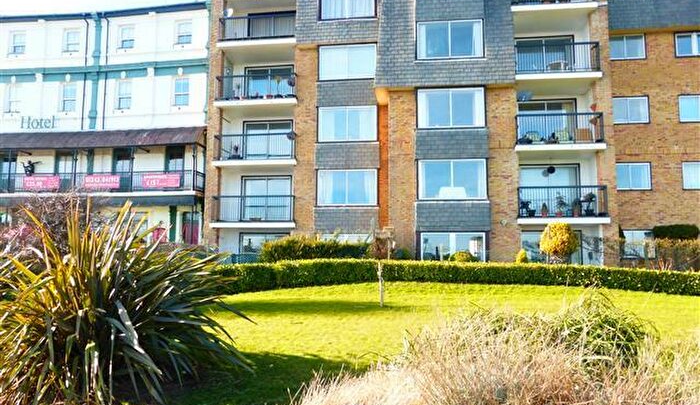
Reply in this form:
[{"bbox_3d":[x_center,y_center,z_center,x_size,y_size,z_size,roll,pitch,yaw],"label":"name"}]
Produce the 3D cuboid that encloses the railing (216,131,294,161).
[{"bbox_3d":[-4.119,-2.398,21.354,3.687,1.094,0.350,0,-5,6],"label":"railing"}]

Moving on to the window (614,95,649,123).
[{"bbox_3d":[11.000,-3.599,19.033,1.308,1.092,0.121,0,-6,6],"label":"window"}]

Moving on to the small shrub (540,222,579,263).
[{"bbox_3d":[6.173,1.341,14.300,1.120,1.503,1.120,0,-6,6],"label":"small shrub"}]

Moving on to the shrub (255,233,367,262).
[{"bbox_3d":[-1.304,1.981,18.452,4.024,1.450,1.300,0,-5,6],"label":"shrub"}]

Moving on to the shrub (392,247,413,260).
[{"bbox_3d":[1.623,1.762,15.000,0.680,0.804,0.646,0,-6,6],"label":"shrub"}]

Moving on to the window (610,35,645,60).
[{"bbox_3d":[11.394,-6.386,19.939,1.509,1.119,0.120,0,-5,6],"label":"window"}]

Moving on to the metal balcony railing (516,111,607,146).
[{"bbox_3d":[7.554,-2.608,17.656,3.012,1.116,0.505,0,-6,6],"label":"metal balcony railing"}]

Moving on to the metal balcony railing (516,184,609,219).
[{"bbox_3d":[7.543,0.005,17.395,3.025,1.134,0.505,0,-6,6],"label":"metal balcony railing"}]

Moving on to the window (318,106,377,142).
[{"bbox_3d":[-0.093,-3.279,20.438,2.528,1.562,0.120,0,-5,6],"label":"window"}]

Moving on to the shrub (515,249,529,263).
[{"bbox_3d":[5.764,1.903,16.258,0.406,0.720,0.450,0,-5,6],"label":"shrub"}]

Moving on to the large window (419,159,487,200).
[{"bbox_3d":[3.676,-0.815,17.371,2.471,1.500,0.121,0,-6,6],"label":"large window"}]

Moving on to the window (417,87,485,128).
[{"bbox_3d":[3.683,-3.428,17.632,2.471,1.500,0.121,0,-6,6],"label":"window"}]

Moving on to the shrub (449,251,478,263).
[{"bbox_3d":[3.344,1.768,14.300,0.884,0.707,0.840,0,-6,6],"label":"shrub"}]

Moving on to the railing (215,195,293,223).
[{"bbox_3d":[-4.019,0.311,20.627,3.551,1.088,0.505,0,-6,6],"label":"railing"}]

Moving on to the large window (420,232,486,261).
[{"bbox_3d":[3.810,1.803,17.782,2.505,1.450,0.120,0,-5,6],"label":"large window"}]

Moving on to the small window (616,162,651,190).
[{"bbox_3d":[10.993,-0.986,18.772,1.308,1.092,0.121,0,-6,6],"label":"small window"}]

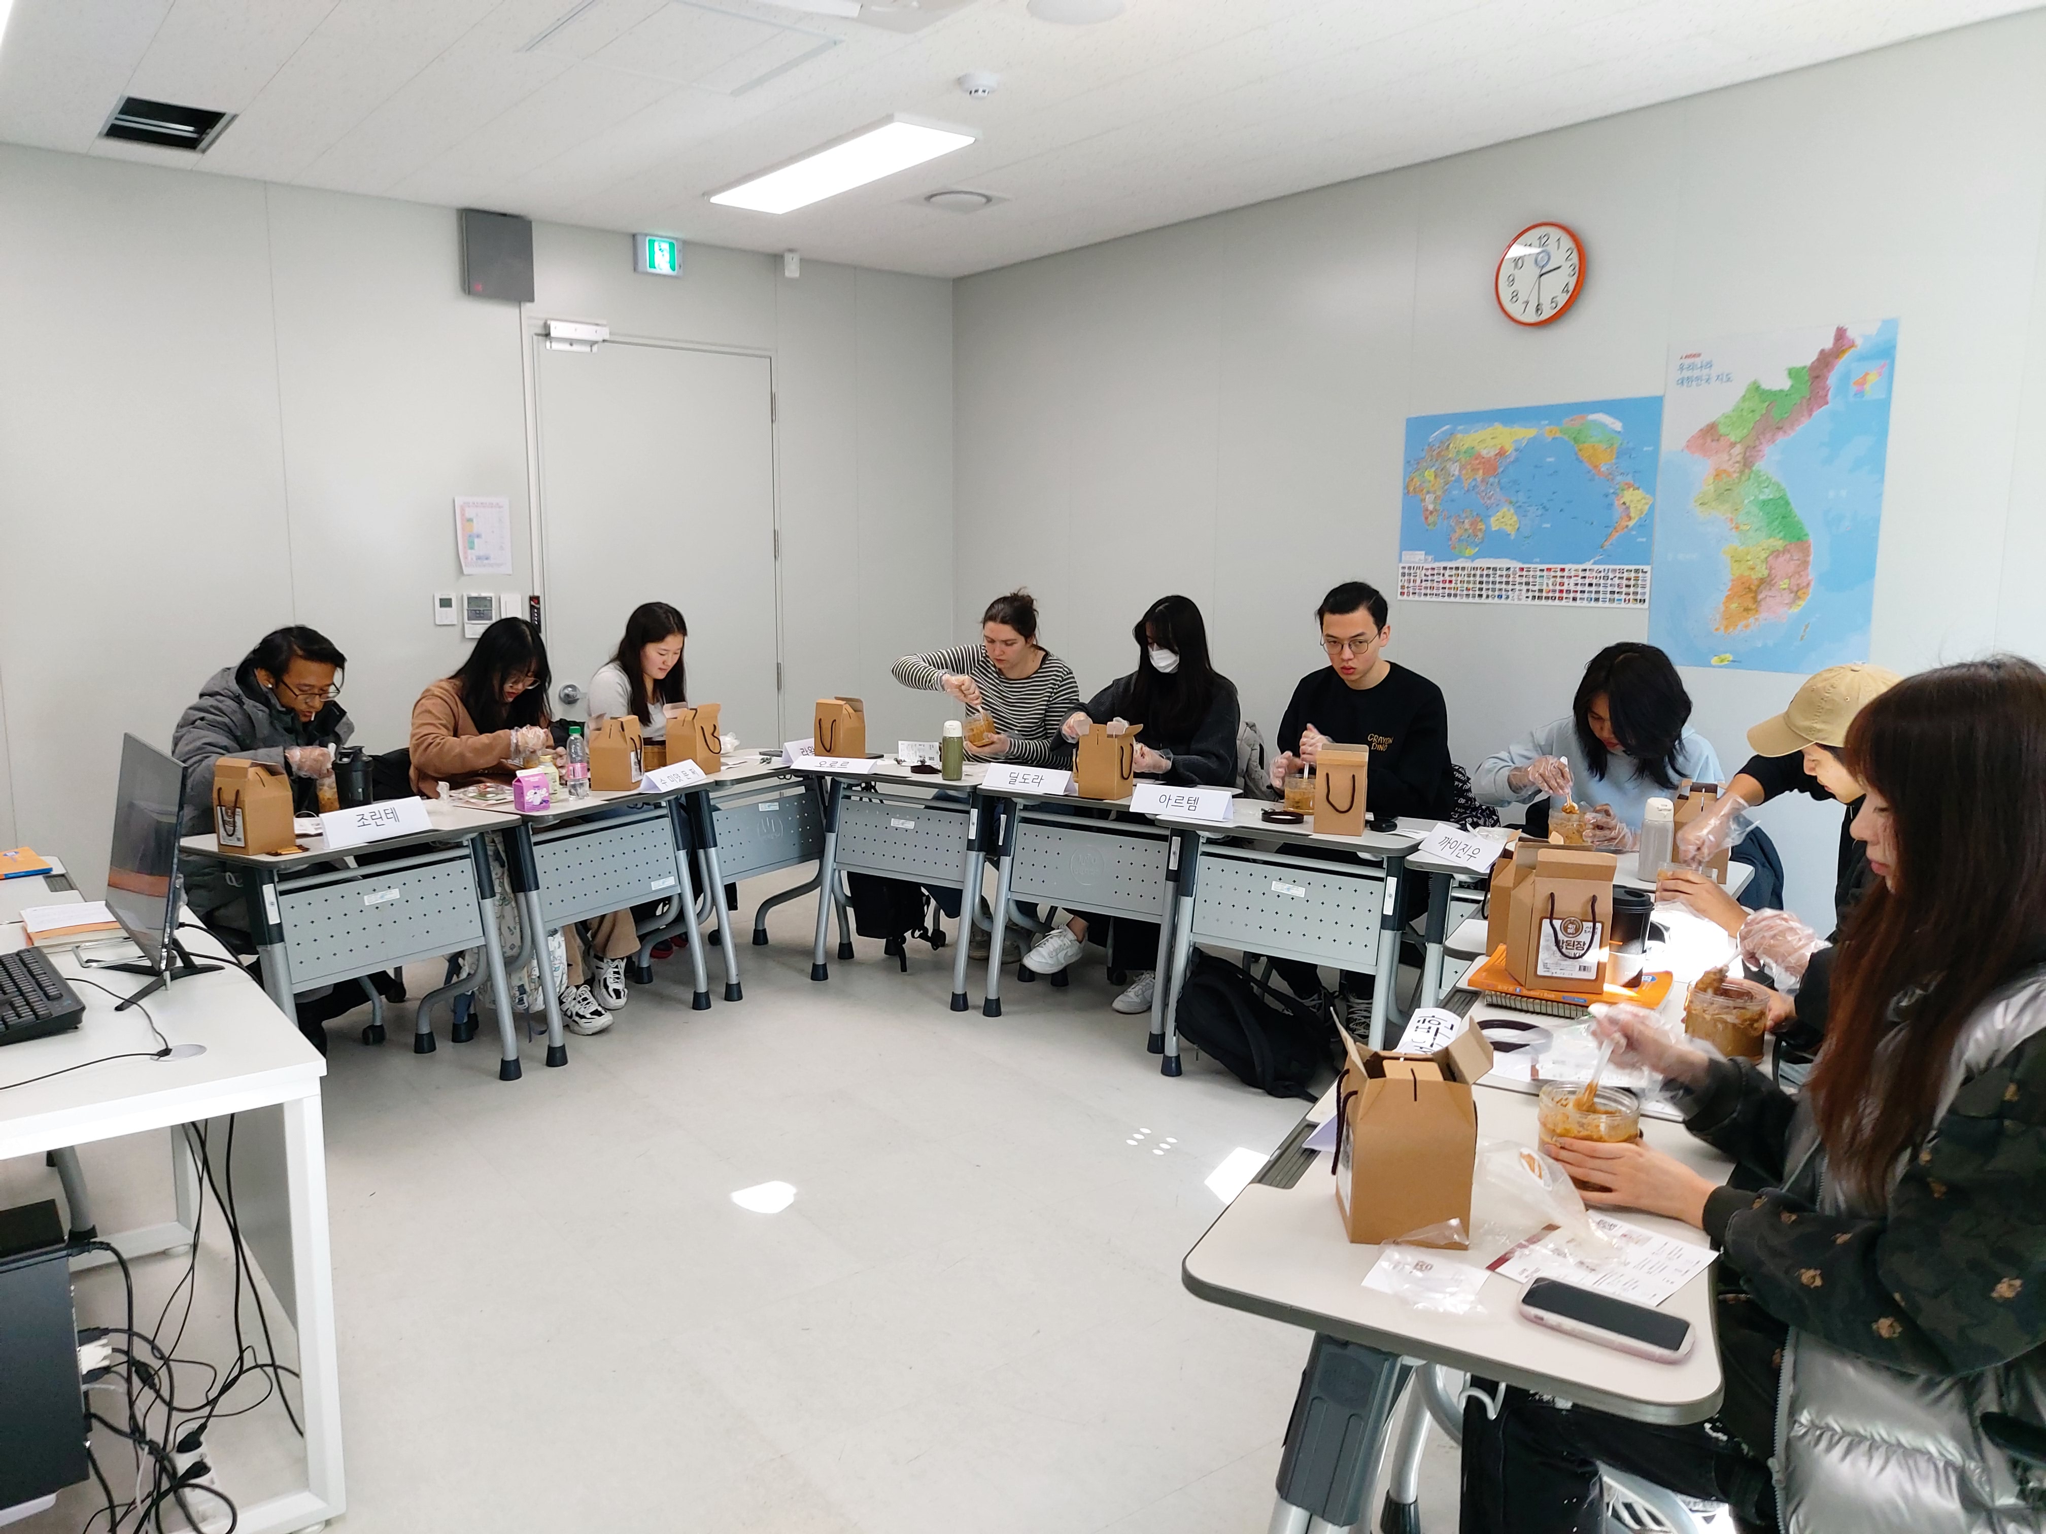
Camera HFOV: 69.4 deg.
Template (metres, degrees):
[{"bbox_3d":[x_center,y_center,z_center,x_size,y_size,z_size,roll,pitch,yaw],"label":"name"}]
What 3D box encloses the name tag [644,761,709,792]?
[{"bbox_3d":[-1.095,0.022,4.639,0.080,0.060,0.295,4,9,24],"label":"name tag"}]

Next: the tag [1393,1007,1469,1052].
[{"bbox_3d":[0.597,0.389,2.175,0.085,0.035,0.270,4,9,27],"label":"tag"}]

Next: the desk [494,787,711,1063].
[{"bbox_3d":[-1.399,0.423,4.564,0.500,0.710,0.735,5,9,32],"label":"desk"}]

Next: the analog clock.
[{"bbox_3d":[1.554,-1.481,4.441,0.040,0.292,0.292,-6,10,-37],"label":"analog clock"}]

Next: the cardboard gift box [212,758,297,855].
[{"bbox_3d":[-1.879,0.093,3.607,0.120,0.215,0.130,4,9,25],"label":"cardboard gift box"}]

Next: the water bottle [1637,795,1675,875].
[{"bbox_3d":[1.456,0.166,3.385,0.070,0.186,0.070,4,9,23],"label":"water bottle"}]

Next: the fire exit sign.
[{"bbox_3d":[-1.449,-2.027,5.879,0.185,0.135,0.040,-6,10,-37],"label":"fire exit sign"}]

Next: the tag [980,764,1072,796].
[{"bbox_3d":[0.020,0.038,4.649,0.292,0.066,0.076,5,10,32],"label":"tag"}]

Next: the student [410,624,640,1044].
[{"bbox_3d":[-1.604,0.146,4.715,0.820,1.220,0.470,5,9,32],"label":"student"}]

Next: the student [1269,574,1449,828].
[{"bbox_3d":[1.004,0.136,4.397,0.530,1.340,0.720,4,9,25],"label":"student"}]

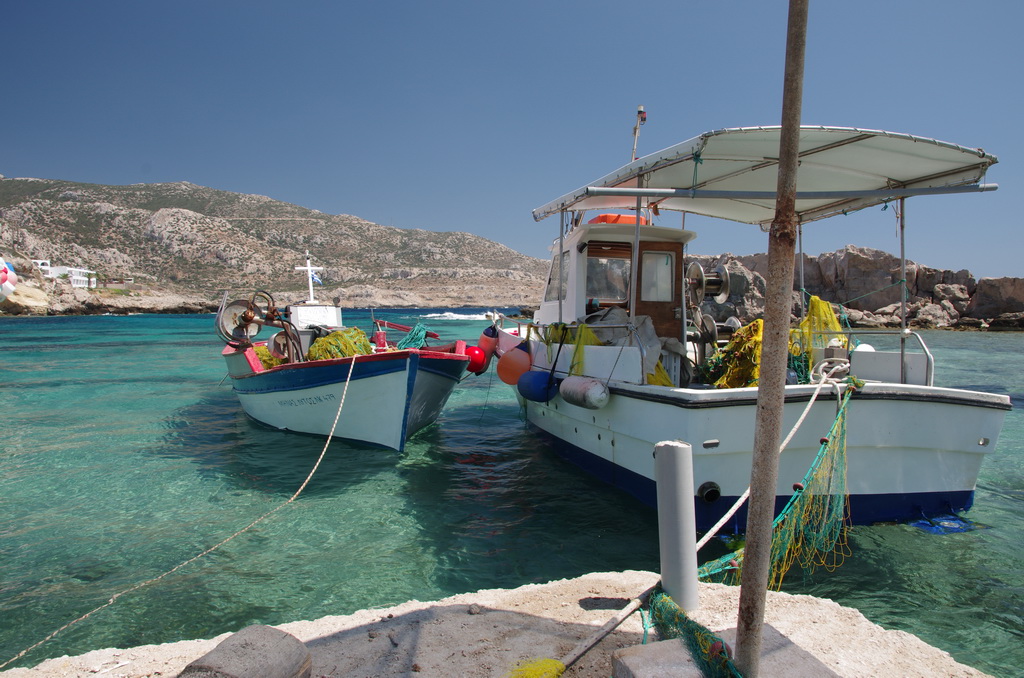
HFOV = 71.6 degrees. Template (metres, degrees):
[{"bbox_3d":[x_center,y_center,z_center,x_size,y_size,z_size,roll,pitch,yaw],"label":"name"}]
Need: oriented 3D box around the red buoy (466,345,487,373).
[{"bbox_3d":[-0.568,0.324,11.200,0.410,0.420,0.410,0,3,0],"label":"red buoy"}]

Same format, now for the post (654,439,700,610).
[{"bbox_3d":[0.764,0.868,3.290,0.175,0.780,0.175,-2,2,0],"label":"post"}]

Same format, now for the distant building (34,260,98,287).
[{"bbox_3d":[-112.253,-16.180,178.000,9.000,7.000,12.500,3,4,42],"label":"distant building"}]

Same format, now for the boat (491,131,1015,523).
[{"bbox_3d":[1.600,-0.087,9.207,3.050,3.200,8.000,-1,3,-17],"label":"boat"}]

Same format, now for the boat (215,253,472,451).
[{"bbox_3d":[-2.680,-0.134,11.407,3.100,2.800,7.400,-1,3,-25],"label":"boat"}]

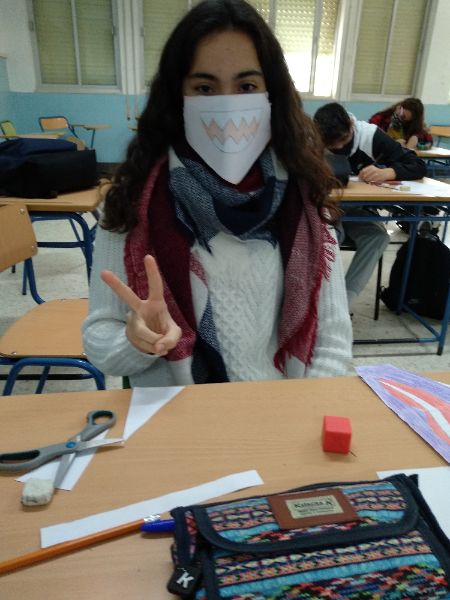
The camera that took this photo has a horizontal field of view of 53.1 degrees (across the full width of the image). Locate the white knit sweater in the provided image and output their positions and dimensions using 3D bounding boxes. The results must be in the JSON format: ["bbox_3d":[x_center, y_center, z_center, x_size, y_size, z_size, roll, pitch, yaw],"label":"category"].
[{"bbox_3d":[-0.014,0.017,0.832,0.460,0.520,0.310,1,24,0],"label":"white knit sweater"}]

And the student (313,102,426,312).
[{"bbox_3d":[0.722,-0.481,2.457,0.560,1.120,0.680,4,24,5],"label":"student"}]

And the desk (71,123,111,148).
[{"bbox_3d":[-1.889,-1.967,6.148,0.700,0.750,0.500,1,24,0],"label":"desk"}]

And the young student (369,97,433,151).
[{"bbox_3d":[1.592,-1.198,4.043,0.550,1.180,0.650,4,24,5],"label":"young student"}]

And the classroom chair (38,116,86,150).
[{"bbox_3d":[-2.146,-1.925,5.951,0.410,0.820,0.450,-15,29,-33],"label":"classroom chair"}]

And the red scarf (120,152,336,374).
[{"bbox_3d":[0.008,-0.060,0.771,0.325,0.380,0.240,1,24,0],"label":"red scarf"}]

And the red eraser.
[{"bbox_3d":[0.121,0.146,0.486,0.026,0.028,0.026,5,24,7],"label":"red eraser"}]

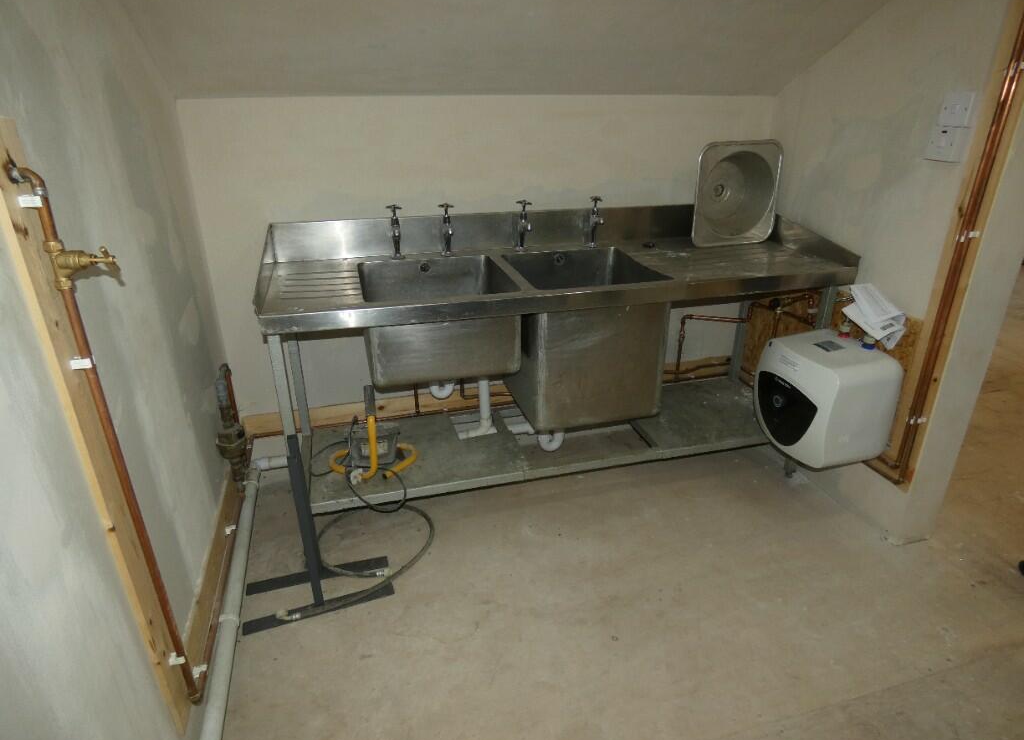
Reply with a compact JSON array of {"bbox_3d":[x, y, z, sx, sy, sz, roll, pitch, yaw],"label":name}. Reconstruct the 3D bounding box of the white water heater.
[{"bbox_3d":[1.142,0.087,2.178,0.295,0.375,0.360,-7,24,-14],"label":"white water heater"}]

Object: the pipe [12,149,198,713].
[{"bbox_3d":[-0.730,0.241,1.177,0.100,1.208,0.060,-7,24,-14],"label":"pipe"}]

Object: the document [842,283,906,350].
[{"bbox_3d":[1.248,-0.192,2.043,0.140,0.040,0.190,-32,44,10],"label":"document"}]

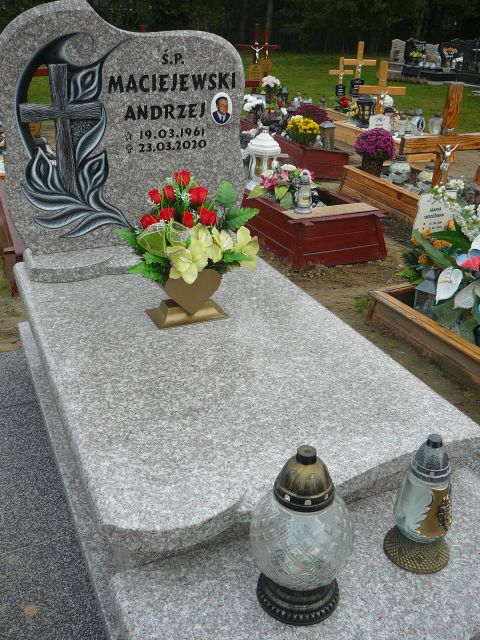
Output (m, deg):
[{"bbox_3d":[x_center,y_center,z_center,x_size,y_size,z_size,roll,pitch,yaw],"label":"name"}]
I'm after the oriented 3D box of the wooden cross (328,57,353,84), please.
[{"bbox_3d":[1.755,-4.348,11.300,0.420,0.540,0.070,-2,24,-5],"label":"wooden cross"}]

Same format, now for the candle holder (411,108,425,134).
[{"bbox_3d":[2.049,-2.299,7.487,0.156,0.272,0.130,-5,25,-14],"label":"candle holder"}]

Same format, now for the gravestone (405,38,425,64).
[{"bbox_3d":[5.243,-7.978,19.300,0.700,0.840,0.140,-10,26,-21],"label":"gravestone"}]

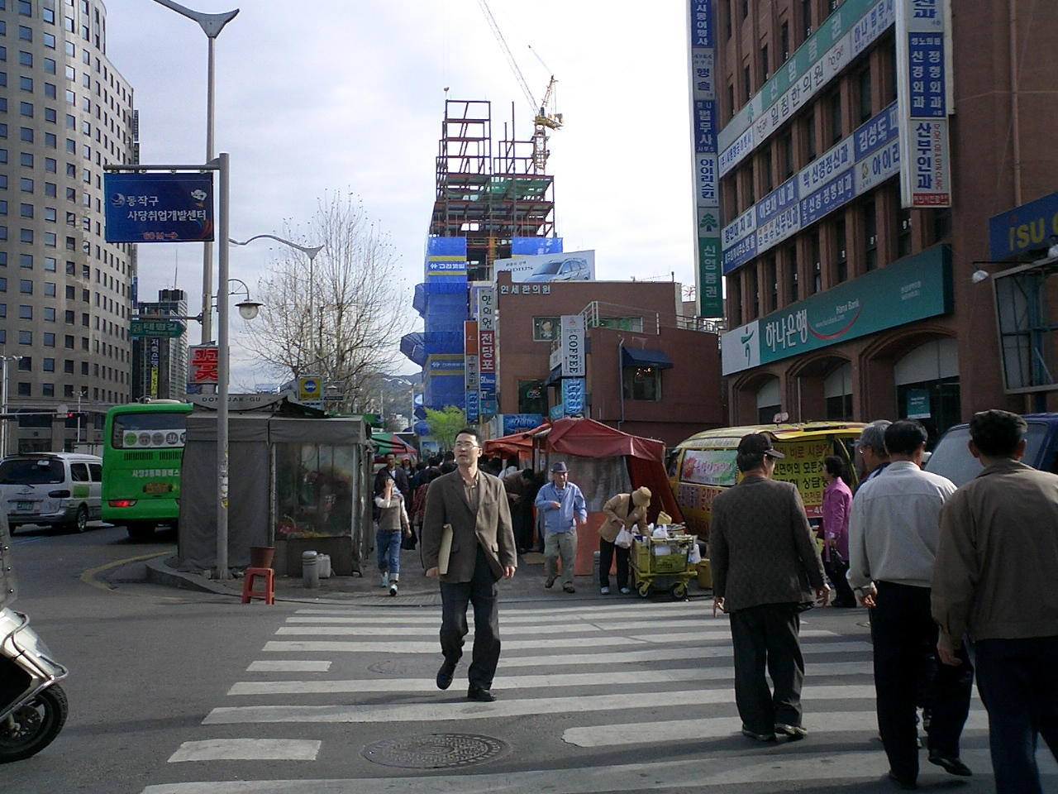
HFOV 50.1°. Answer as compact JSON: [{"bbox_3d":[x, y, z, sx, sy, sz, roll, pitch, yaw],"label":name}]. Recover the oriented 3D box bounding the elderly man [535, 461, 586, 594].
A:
[{"bbox_3d":[0.393,1.611,14.286,0.570,1.599,0.420,0,-4,-13],"label":"elderly man"}]

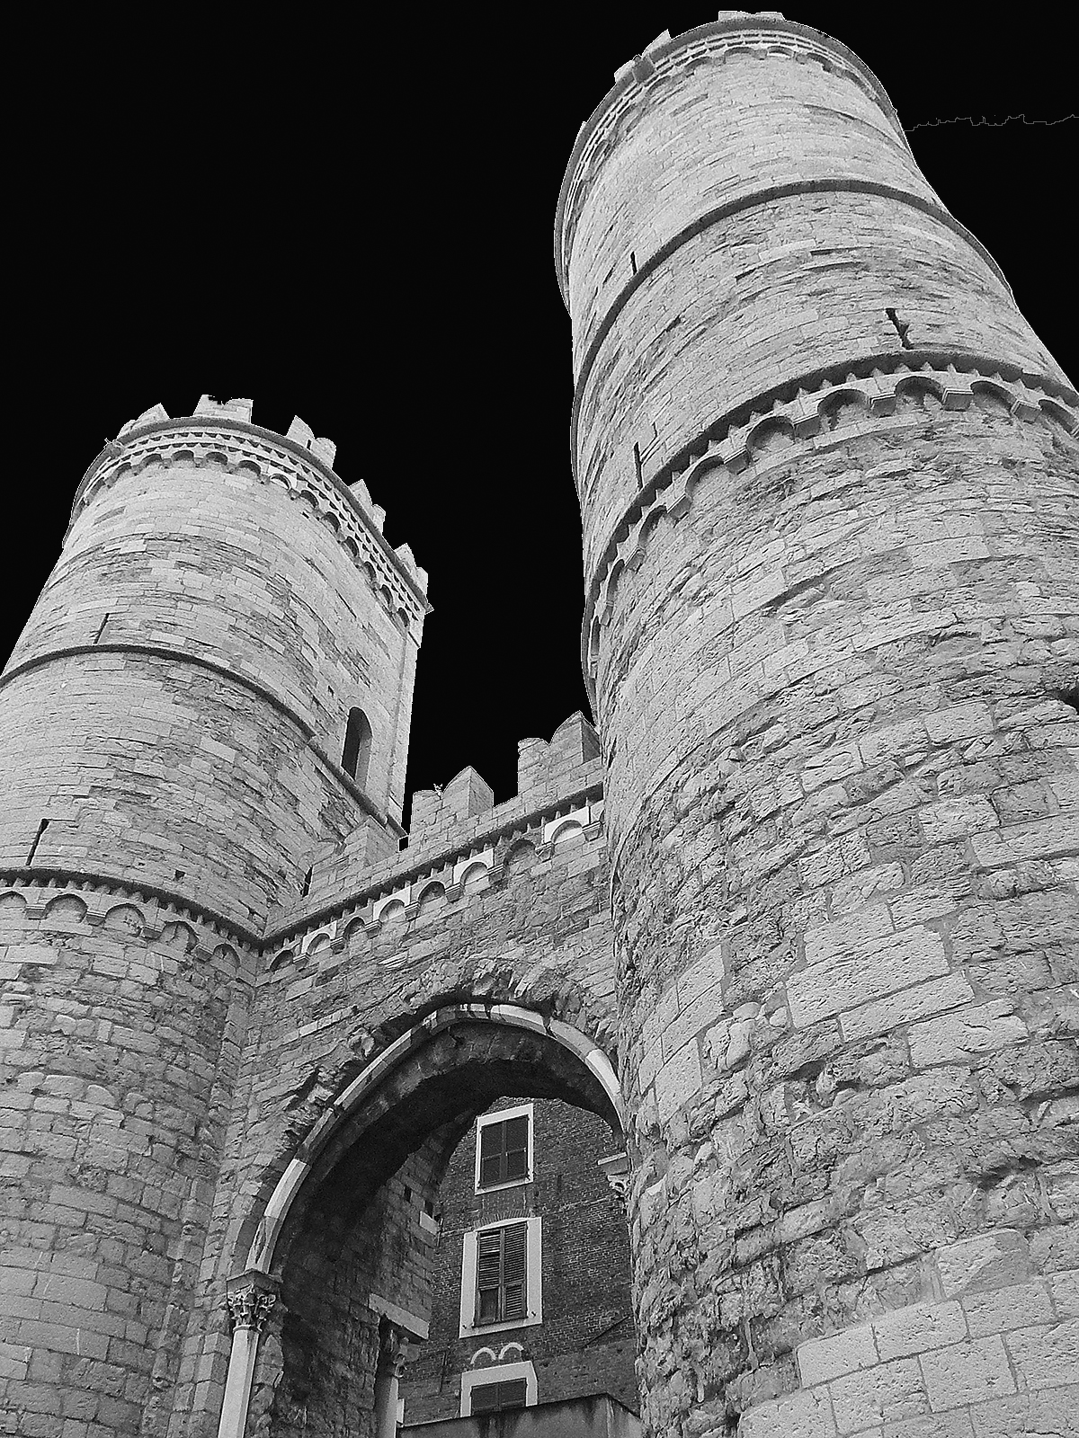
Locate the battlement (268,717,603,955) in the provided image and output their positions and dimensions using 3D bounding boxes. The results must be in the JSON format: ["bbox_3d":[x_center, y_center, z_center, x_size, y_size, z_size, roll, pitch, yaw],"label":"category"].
[{"bbox_3d":[-1.485,2.134,17.762,8.260,2.310,0.910,-27,-49,26],"label":"battlement"}]

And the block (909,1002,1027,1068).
[{"bbox_3d":[2.606,1.962,6.320,0.662,0.251,0.300,-20,-46,20],"label":"block"}]

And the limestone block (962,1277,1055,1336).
[{"bbox_3d":[2.451,3.083,5.370,0.430,0.186,0.260,-22,-47,22],"label":"limestone block"}]

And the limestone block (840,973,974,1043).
[{"bbox_3d":[2.353,1.885,6.595,0.865,0.191,0.300,-24,-48,24],"label":"limestone block"}]

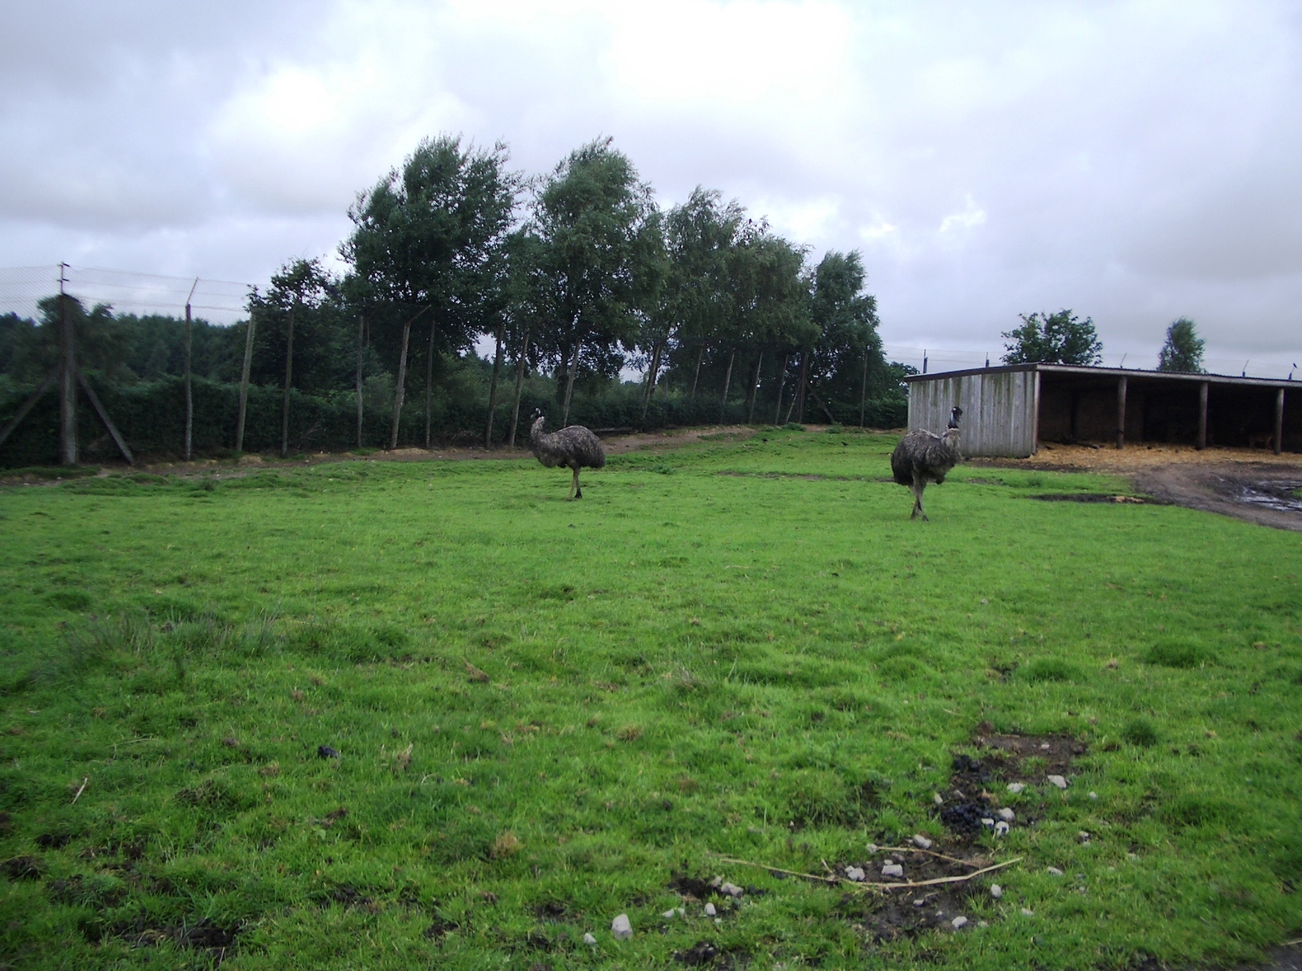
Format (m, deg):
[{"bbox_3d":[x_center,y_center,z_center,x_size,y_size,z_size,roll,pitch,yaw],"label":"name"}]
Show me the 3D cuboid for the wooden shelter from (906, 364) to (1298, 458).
[{"bbox_3d":[14.800,-2.356,41.852,12.688,2.551,5.260,-1,5,-31],"label":"wooden shelter"}]

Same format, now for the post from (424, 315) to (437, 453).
[{"bbox_3d":[-6.197,-2.887,37.000,0.130,3.750,0.130,6,5,37],"label":"post"}]

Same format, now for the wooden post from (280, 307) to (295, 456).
[{"bbox_3d":[-7.937,-2.268,28.832,0.130,3.309,0.130,3,6,-16],"label":"wooden post"}]

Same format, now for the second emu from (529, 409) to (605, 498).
[{"bbox_3d":[-1.259,-0.471,20.000,1.160,1.360,0.500,0,4,-13],"label":"second emu"}]

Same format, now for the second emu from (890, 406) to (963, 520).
[{"bbox_3d":[3.518,-0.286,16.800,1.050,1.467,0.500,4,5,44],"label":"second emu"}]

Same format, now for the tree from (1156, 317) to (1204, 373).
[{"bbox_3d":[36.122,-7.812,90.263,3.500,7.415,3.500,1,4,0],"label":"tree"}]

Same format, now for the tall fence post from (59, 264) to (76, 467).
[{"bbox_3d":[-11.009,-2.077,24.877,0.270,3.449,0.270,-1,4,-24],"label":"tall fence post"}]

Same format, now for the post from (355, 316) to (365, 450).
[{"bbox_3d":[-7.845,-2.812,35.500,0.130,3.676,0.130,4,5,37],"label":"post"}]

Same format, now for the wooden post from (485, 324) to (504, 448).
[{"bbox_3d":[-4.500,-2.863,38.000,0.150,3.598,0.150,8,5,37],"label":"wooden post"}]

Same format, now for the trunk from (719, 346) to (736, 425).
[{"bbox_3d":[3.314,-4.266,56.830,0.180,3.360,0.180,11,6,2],"label":"trunk"}]

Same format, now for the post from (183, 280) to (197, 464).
[{"bbox_3d":[-10.489,-2.643,30.000,0.320,4.149,0.150,3,5,37],"label":"post"}]

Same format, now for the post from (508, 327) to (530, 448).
[{"bbox_3d":[-3.672,-2.717,36.830,0.170,3.368,0.170,7,6,-6],"label":"post"}]

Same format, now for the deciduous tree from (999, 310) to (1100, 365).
[{"bbox_3d":[19.740,-5.736,65.194,5.100,5.869,5.000,0,4,0],"label":"deciduous tree"}]

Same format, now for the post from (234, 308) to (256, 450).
[{"bbox_3d":[-10.001,-2.555,32.500,0.150,3.544,0.150,8,5,37],"label":"post"}]

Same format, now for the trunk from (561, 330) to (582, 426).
[{"bbox_3d":[-2.528,-3.149,42.328,0.190,3.439,0.190,9,6,-4],"label":"trunk"}]

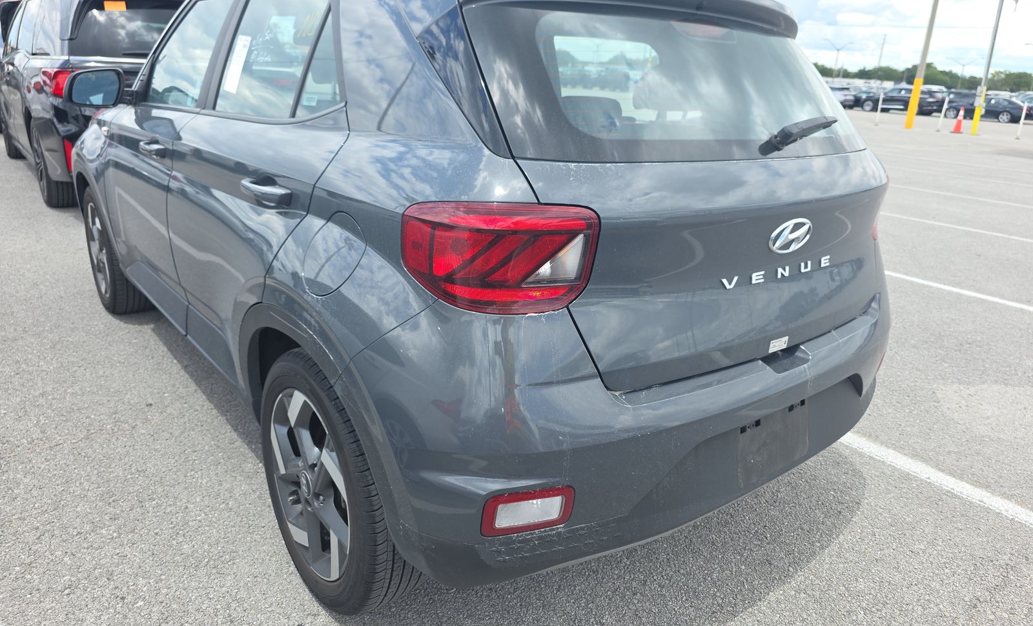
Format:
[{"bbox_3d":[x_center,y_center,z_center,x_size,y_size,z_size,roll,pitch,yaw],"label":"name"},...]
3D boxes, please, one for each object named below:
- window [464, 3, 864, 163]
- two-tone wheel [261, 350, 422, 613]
[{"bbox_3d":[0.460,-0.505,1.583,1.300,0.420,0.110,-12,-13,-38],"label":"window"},{"bbox_3d":[-0.428,0.387,1.696,0.210,0.650,0.655,-12,25,-38],"label":"two-tone wheel"}]

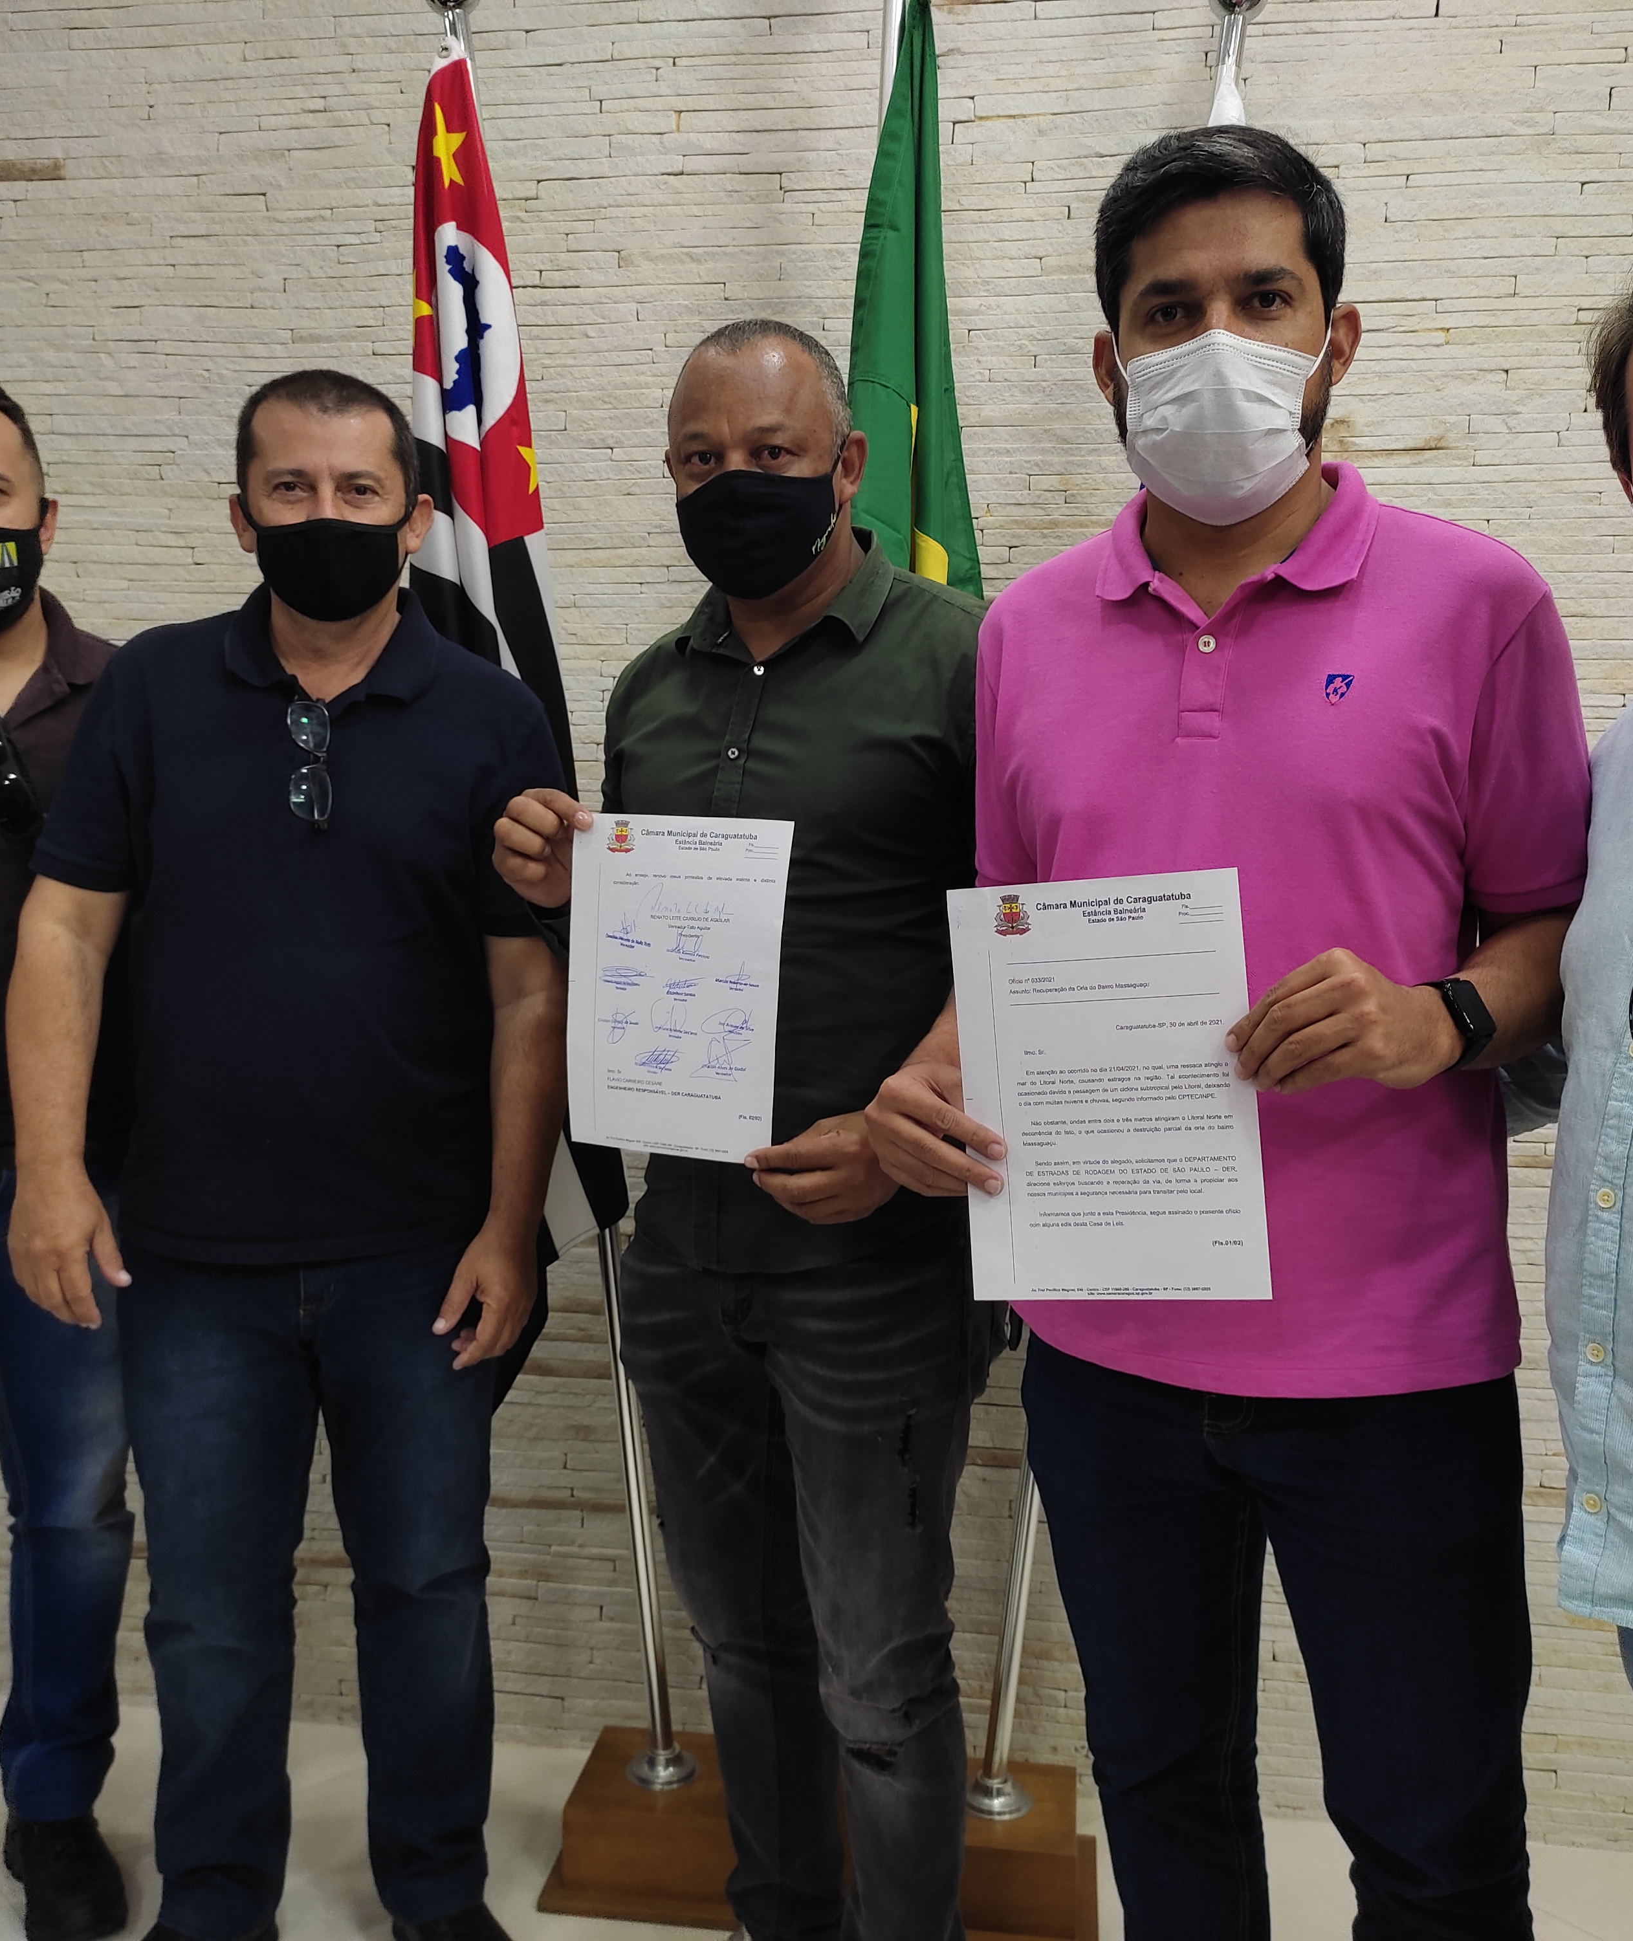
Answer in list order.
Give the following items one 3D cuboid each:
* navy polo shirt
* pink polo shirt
[{"bbox_3d":[-0.520,-0.046,1.950,0.520,0.680,0.300,-1,6,-13],"label":"navy polo shirt"},{"bbox_3d":[0.371,-0.039,1.540,0.490,0.715,0.320,3,6,25],"label":"pink polo shirt"}]

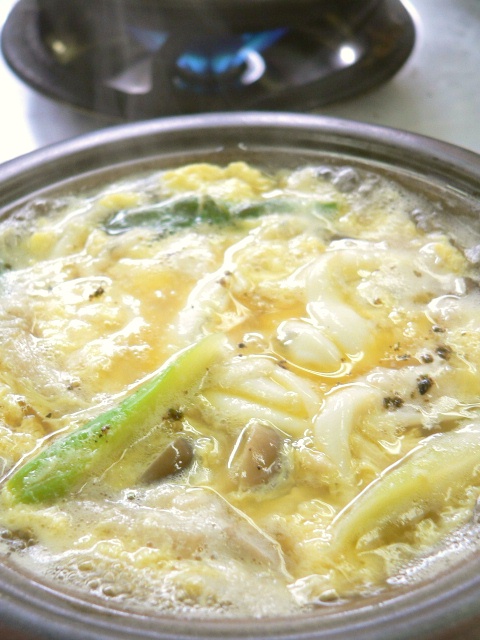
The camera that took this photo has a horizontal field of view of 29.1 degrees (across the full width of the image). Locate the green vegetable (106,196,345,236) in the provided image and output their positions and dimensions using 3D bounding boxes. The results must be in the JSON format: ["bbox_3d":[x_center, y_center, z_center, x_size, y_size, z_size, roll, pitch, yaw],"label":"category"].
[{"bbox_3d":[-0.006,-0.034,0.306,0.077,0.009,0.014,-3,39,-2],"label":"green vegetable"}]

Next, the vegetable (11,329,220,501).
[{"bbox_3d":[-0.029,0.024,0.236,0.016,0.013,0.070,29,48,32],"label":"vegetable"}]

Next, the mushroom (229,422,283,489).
[{"bbox_3d":[0.004,0.033,0.222,0.013,0.011,0.017,6,40,9],"label":"mushroom"}]

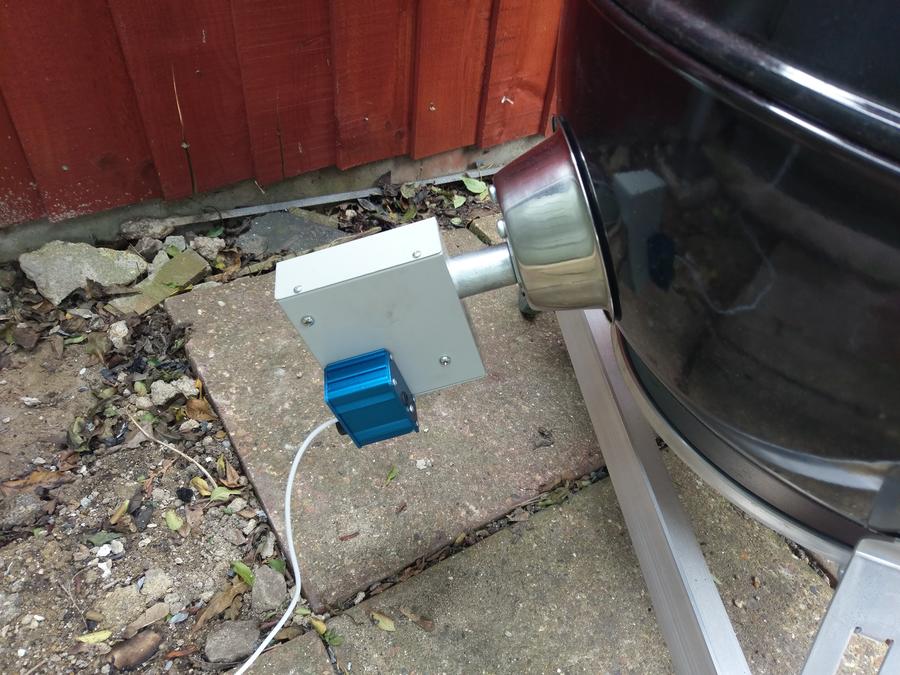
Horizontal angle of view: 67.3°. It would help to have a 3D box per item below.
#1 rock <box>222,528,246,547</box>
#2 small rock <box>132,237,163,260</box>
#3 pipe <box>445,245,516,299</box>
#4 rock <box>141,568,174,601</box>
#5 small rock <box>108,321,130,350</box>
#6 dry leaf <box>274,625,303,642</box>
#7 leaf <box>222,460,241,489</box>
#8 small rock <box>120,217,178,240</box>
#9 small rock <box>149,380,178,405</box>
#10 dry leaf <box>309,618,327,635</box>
[{"bbox_3d":[-0.203,0.189,0.637,0.023,0.010,0.017,15,42,8],"label":"rock"},{"bbox_3d":[-0.414,-0.122,0.925,0.038,0.028,0.040,-17,48,-26],"label":"small rock"},{"bbox_3d":[0.019,-0.039,0.400,0.038,0.025,0.025,-15,46,4],"label":"pipe"},{"bbox_3d":[-0.241,0.203,0.554,0.024,0.013,0.022,13,42,9],"label":"rock"},{"bbox_3d":[-0.402,-0.002,0.821,0.024,0.021,0.027,7,44,0],"label":"small rock"},{"bbox_3d":[-0.137,0.251,0.574,0.025,0.007,0.010,-19,48,-27],"label":"dry leaf"},{"bbox_3d":[-0.207,0.131,0.640,0.015,0.011,0.028,-22,48,-28],"label":"leaf"},{"bbox_3d":[-0.418,-0.151,0.939,0.076,0.027,0.036,-17,48,-26],"label":"small rock"},{"bbox_3d":[-0.298,0.059,0.707,0.025,0.019,0.022,13,42,9],"label":"small rock"},{"bbox_3d":[-0.105,0.230,0.537,0.018,0.005,0.009,31,47,27],"label":"dry leaf"}]

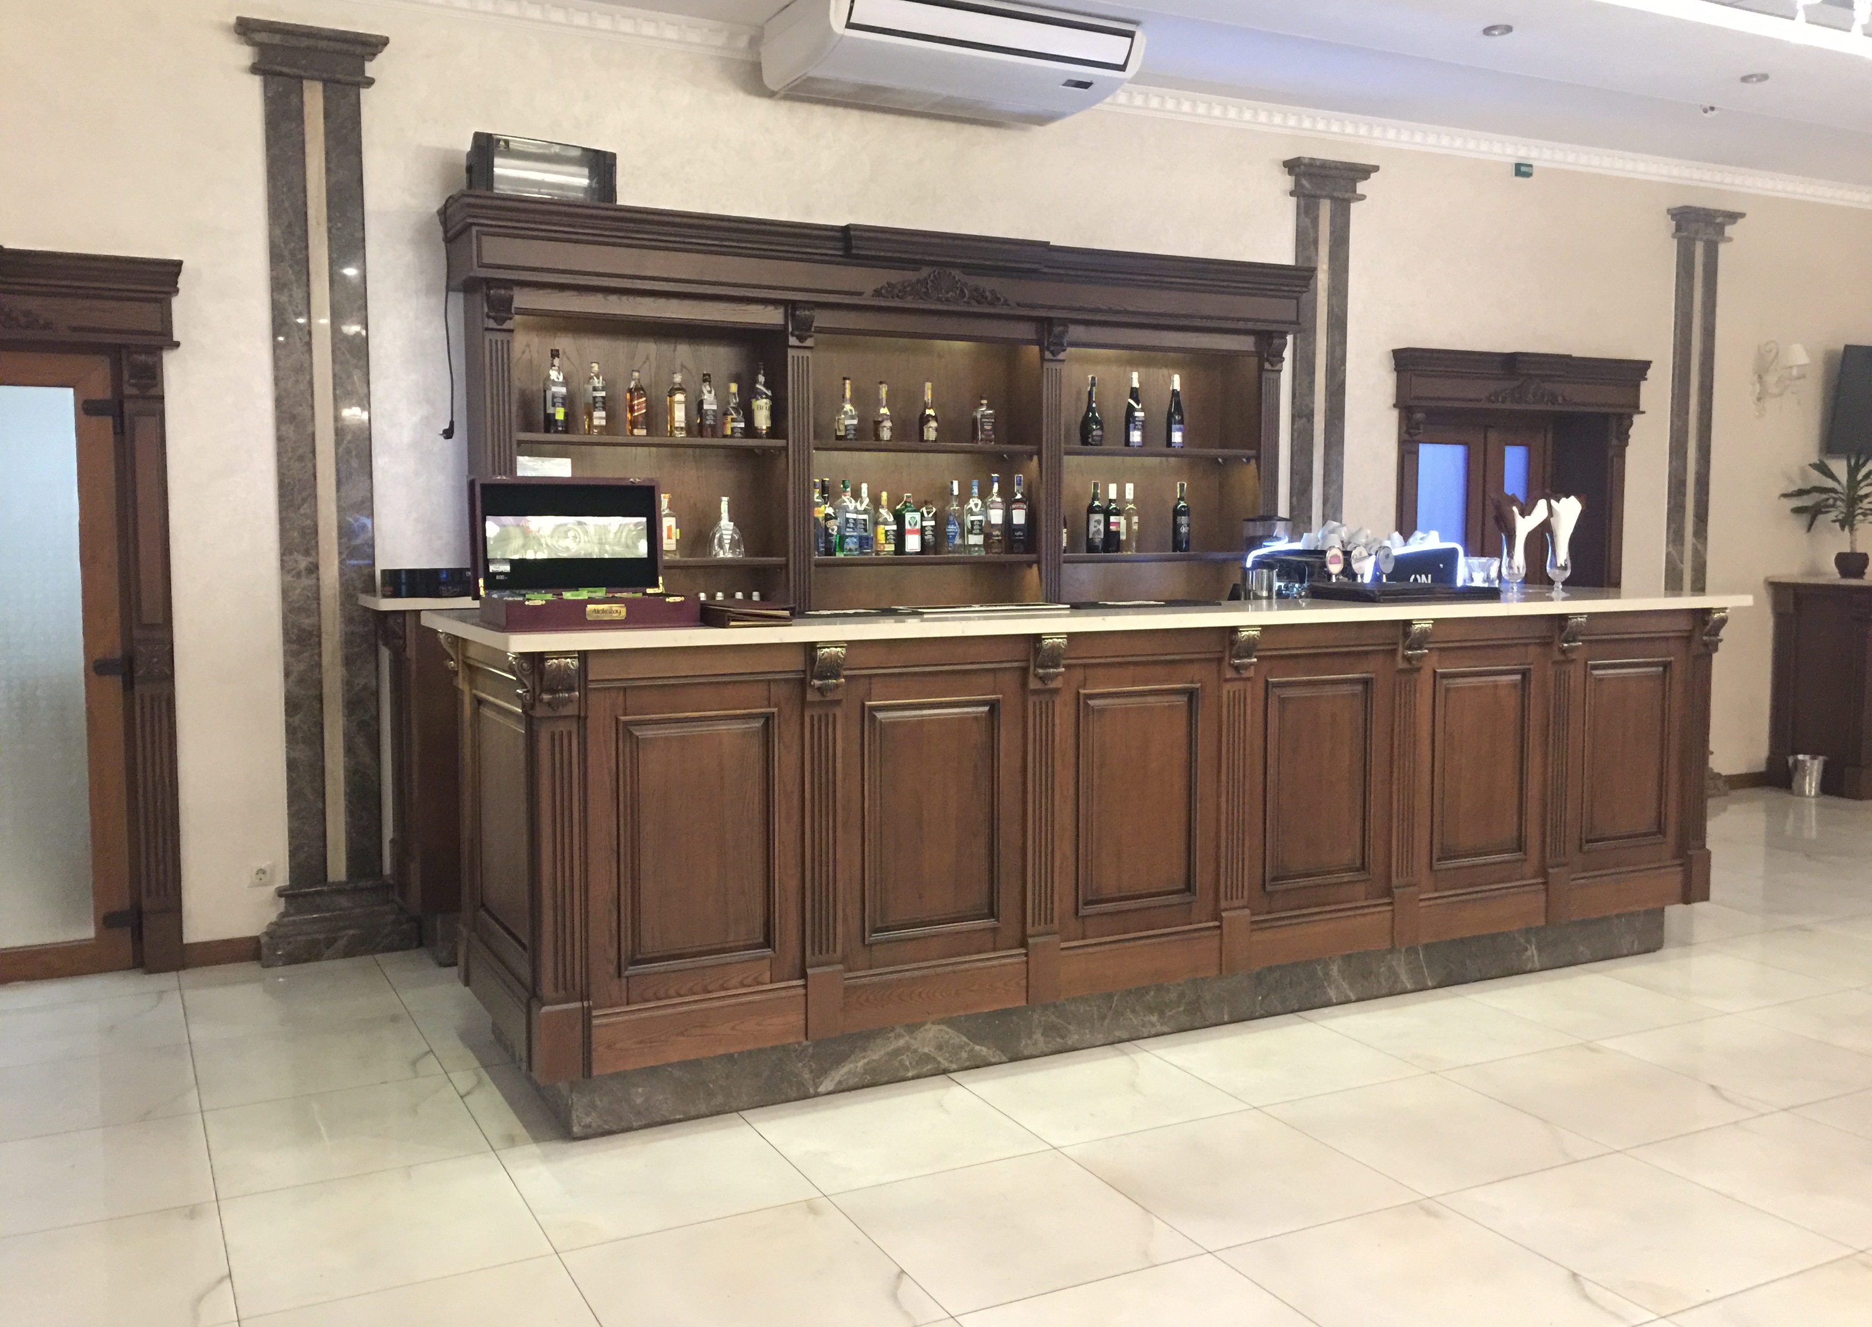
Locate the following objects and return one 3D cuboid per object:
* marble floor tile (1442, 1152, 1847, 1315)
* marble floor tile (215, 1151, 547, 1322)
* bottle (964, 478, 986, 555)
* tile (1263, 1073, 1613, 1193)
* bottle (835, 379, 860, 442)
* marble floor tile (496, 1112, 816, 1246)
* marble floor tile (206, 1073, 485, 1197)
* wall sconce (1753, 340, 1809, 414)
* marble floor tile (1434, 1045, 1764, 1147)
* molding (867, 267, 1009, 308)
[{"bbox_3d":[1.502,1.204,3.354,0.600,0.012,0.600,-2,5,-27],"label":"marble floor tile"},{"bbox_3d":[-1.177,1.200,3.331,0.600,0.010,0.600,-2,5,-27],"label":"marble floor tile"},{"bbox_3d":[0.158,-0.584,6.301,0.085,0.299,0.083,0,5,-6],"label":"bottle"},{"bbox_3d":[1.238,1.170,3.927,0.600,0.010,0.600,-2,5,-27],"label":"tile"},{"bbox_3d":[-0.343,-0.979,6.070,0.088,0.249,0.068,-1,5,-17],"label":"bottle"},{"bbox_3d":[-0.647,1.178,3.611,0.600,0.010,0.600,-2,5,-27],"label":"marble floor tile"},{"bbox_3d":[-1.449,1.150,3.850,0.600,0.010,0.600,-2,5,-27],"label":"marble floor tile"},{"bbox_3d":[4.784,-1.609,8.851,0.160,0.420,0.280,-2,5,-27],"label":"wall sconce"},{"bbox_3d":[1.767,1.137,4.152,0.600,0.010,0.600,-2,5,-27],"label":"marble floor tile"},{"bbox_3d":[0.021,-1.439,5.964,0.585,0.122,0.030,-2,5,-27],"label":"molding"}]

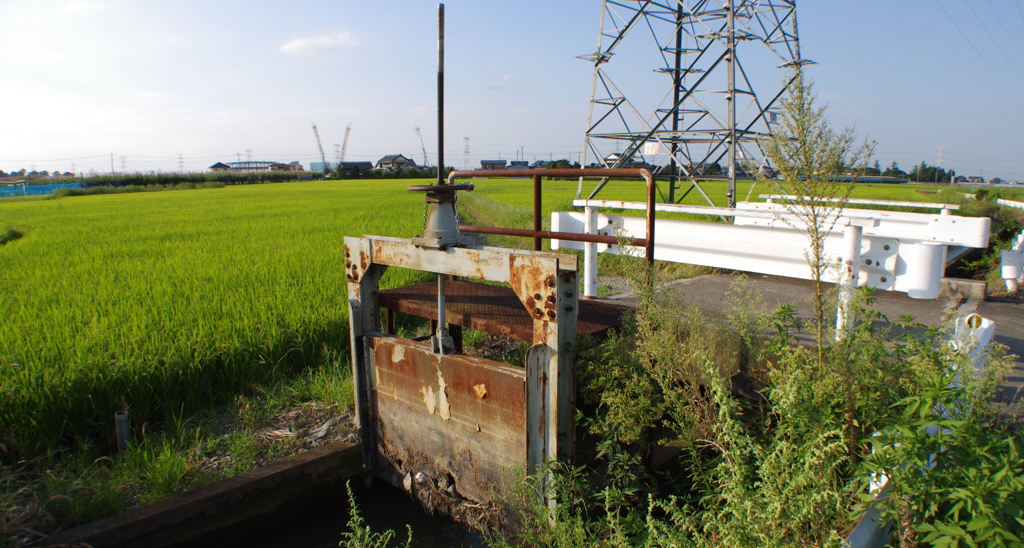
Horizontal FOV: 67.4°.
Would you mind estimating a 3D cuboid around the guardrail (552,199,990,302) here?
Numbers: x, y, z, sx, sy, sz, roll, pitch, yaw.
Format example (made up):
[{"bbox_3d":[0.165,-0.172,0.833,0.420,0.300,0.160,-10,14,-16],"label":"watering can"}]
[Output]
[{"bbox_3d":[3.162,-0.330,8.206,5.350,0.980,3.700,-7,10,-45],"label":"guardrail"}]

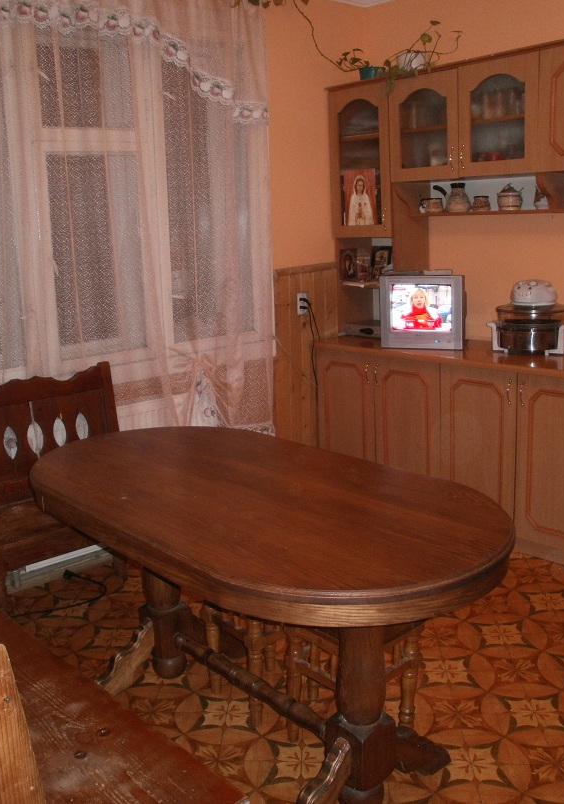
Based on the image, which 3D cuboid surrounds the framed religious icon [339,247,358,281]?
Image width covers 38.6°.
[{"bbox_3d":[0.378,-0.749,4.409,0.130,0.182,0.025,-8,14,-25],"label":"framed religious icon"}]

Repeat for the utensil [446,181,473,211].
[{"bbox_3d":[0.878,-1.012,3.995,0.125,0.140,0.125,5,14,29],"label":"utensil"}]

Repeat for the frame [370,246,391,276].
[{"bbox_3d":[0.542,-0.766,4.423,0.030,0.169,0.145,-15,18,-41],"label":"frame"}]

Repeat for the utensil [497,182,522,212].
[{"bbox_3d":[1.060,-0.954,3.751,0.114,0.120,0.116,-15,18,-41],"label":"utensil"}]

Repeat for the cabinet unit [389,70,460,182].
[{"bbox_3d":[0.778,-1.328,3.912,0.326,0.502,0.394,-14,17,-42],"label":"cabinet unit"}]

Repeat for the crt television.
[{"bbox_3d":[0.755,-0.471,4.080,0.408,0.357,0.364,4,14,25],"label":"crt television"}]

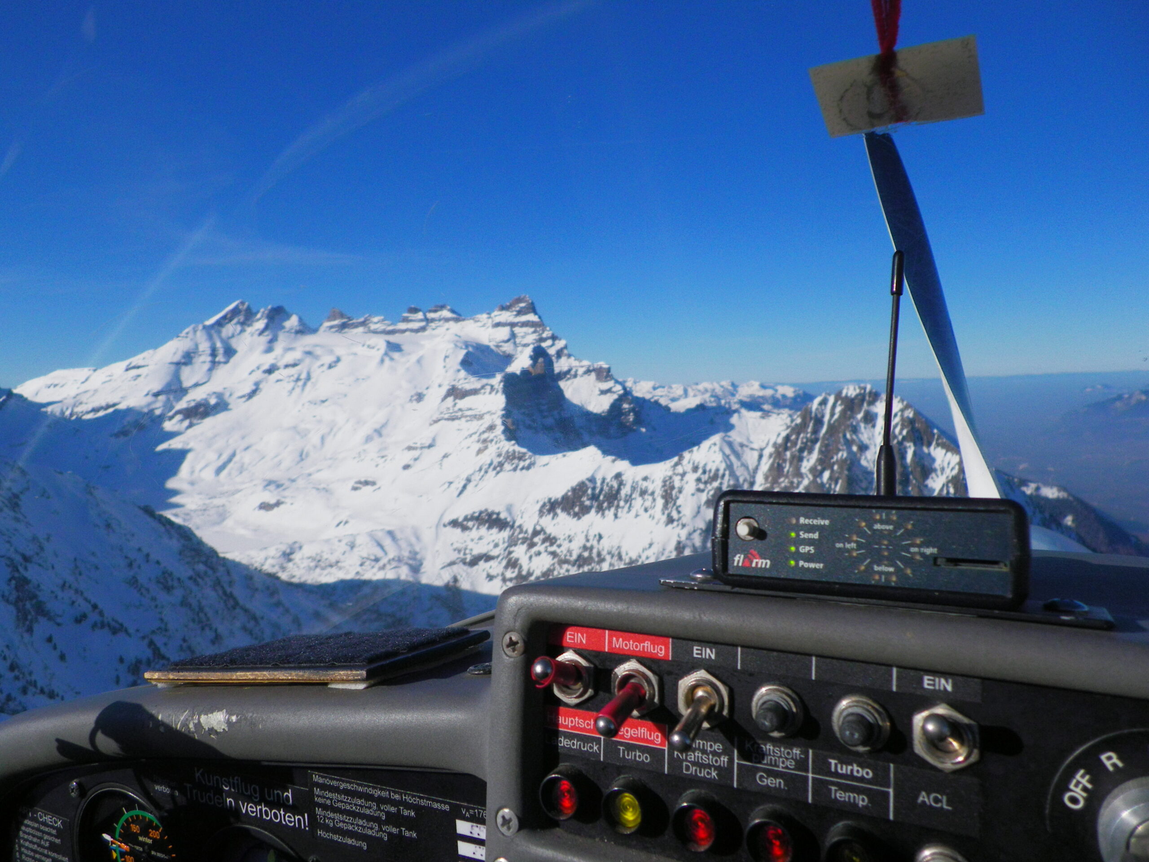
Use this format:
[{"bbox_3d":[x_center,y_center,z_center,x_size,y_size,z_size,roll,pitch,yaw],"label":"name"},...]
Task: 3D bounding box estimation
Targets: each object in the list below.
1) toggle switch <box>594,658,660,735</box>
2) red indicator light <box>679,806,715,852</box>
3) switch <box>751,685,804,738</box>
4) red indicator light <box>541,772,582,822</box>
[{"bbox_3d":[0.013,0.072,0.252,0.014,0.017,0.023,0,-2,29],"label":"toggle switch"},{"bbox_3d":[0.033,0.104,0.247,0.013,0.013,0.008,0,-2,29],"label":"red indicator light"},{"bbox_3d":[0.051,0.072,0.238,0.014,0.014,0.010,0,-2,29],"label":"switch"},{"bbox_3d":[-0.002,0.104,0.267,0.013,0.013,0.008,0,-2,29],"label":"red indicator light"}]

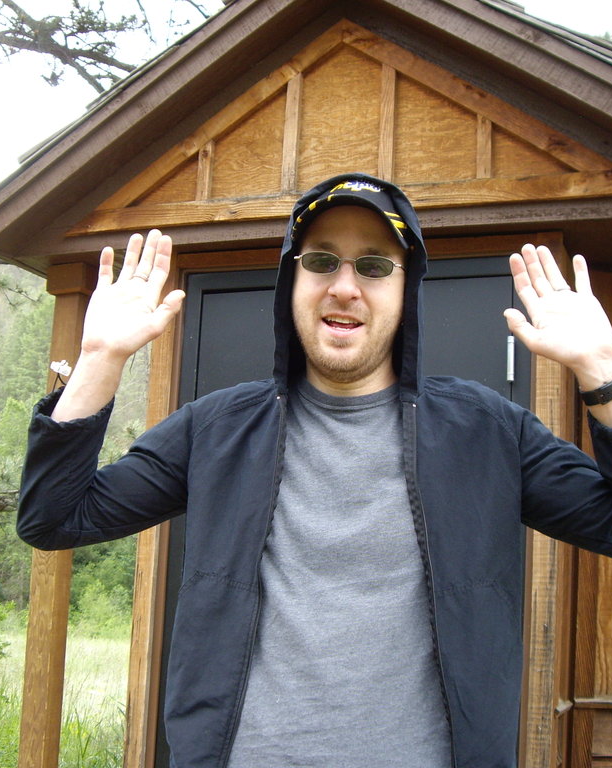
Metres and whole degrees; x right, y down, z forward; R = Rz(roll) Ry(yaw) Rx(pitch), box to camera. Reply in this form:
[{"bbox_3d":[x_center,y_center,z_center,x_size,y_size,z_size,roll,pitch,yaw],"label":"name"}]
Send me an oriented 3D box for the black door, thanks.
[{"bbox_3d":[0.081,0.708,2.990,1.020,2.100,0.070,-1,-9,22],"label":"black door"}]

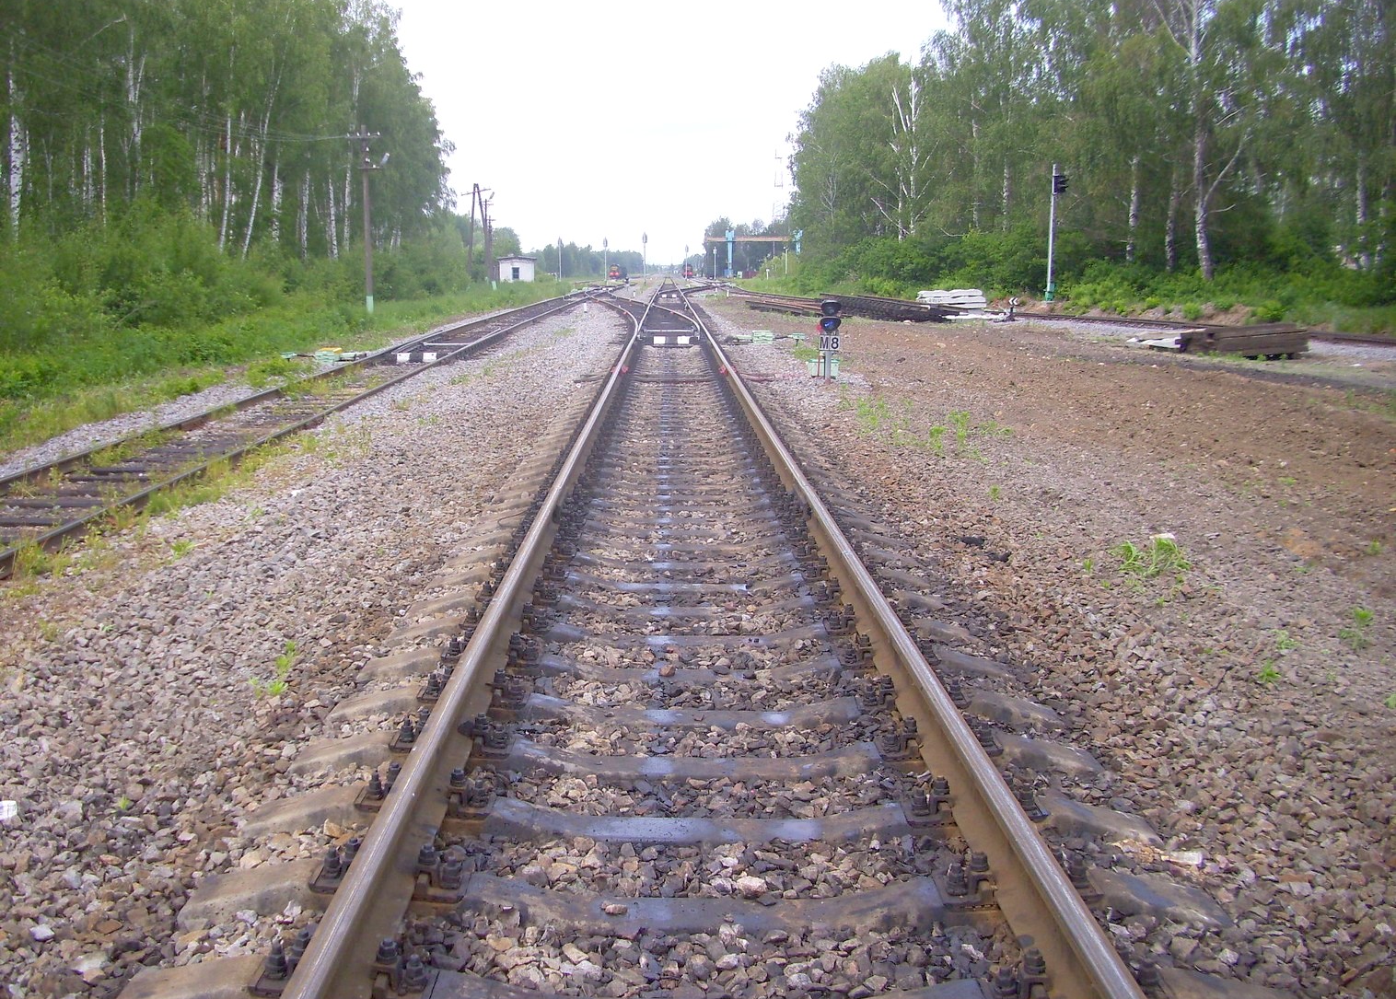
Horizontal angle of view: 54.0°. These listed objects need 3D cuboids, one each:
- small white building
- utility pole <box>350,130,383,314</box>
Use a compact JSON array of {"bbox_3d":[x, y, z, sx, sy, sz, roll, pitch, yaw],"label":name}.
[{"bbox_3d":[-18.882,-23.970,143.005,4.100,2.930,3.800,-1,10,-5],"label":"small white building"},{"bbox_3d":[-14.229,-11.859,58.850,1.450,7.740,0.400,1,10,5],"label":"utility pole"}]

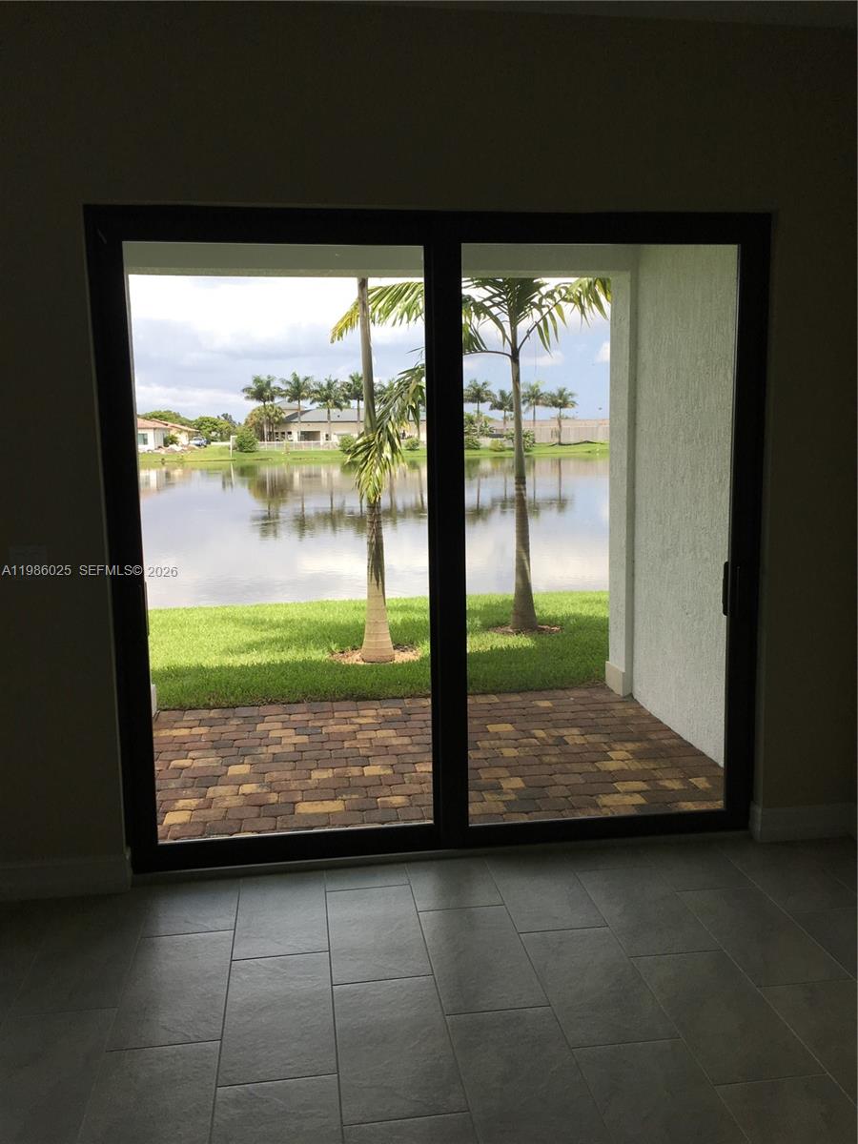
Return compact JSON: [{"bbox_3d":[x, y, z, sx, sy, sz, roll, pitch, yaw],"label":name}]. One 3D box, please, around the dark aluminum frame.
[{"bbox_3d":[0.067,-0.100,3.664,2.468,2.430,0.130,-2,9,-7],"label":"dark aluminum frame"}]

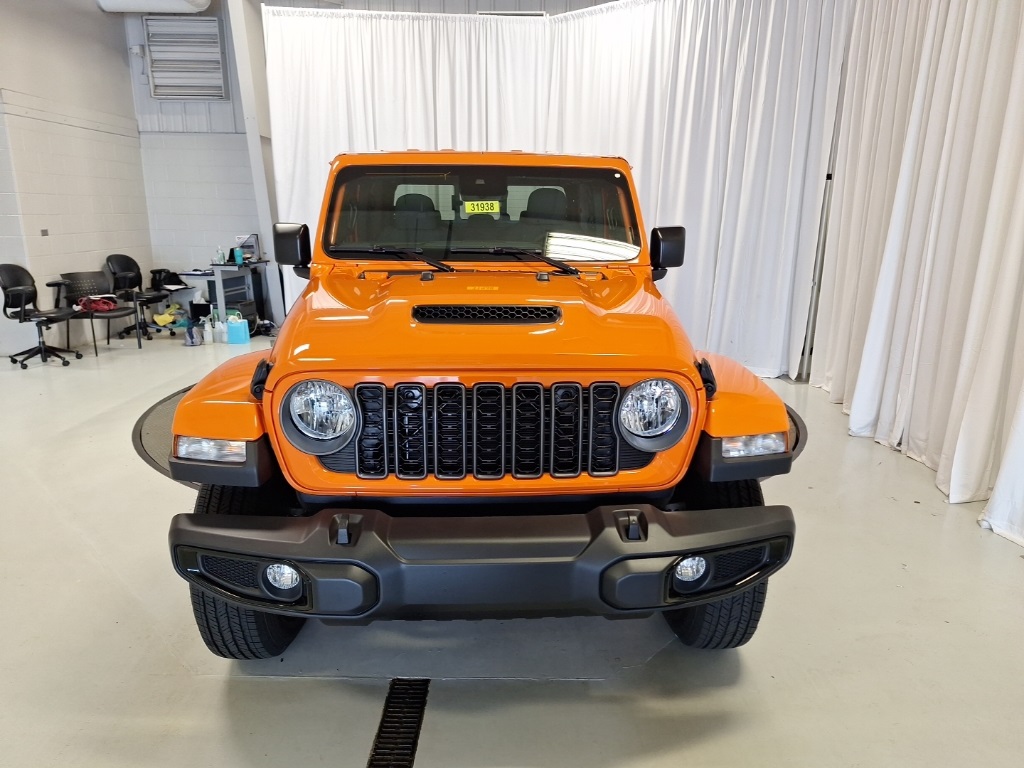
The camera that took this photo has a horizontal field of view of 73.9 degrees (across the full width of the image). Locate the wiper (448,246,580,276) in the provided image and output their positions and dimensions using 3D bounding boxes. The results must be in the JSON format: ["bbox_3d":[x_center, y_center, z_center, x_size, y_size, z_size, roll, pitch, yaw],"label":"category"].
[{"bbox_3d":[0.012,-0.553,3.027,0.565,0.115,0.150,0,14,-3],"label":"wiper"}]

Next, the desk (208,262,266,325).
[{"bbox_3d":[-3.379,-1.089,8.627,0.500,0.870,0.950,0,14,-3],"label":"desk"}]

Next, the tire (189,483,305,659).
[{"bbox_3d":[-0.902,0.549,2.457,0.255,0.800,0.800,0,14,-3],"label":"tire"}]

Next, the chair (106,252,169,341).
[{"bbox_3d":[-4.550,-1.068,8.315,0.640,0.960,0.620,7,15,22],"label":"chair"}]

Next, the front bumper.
[{"bbox_3d":[-0.063,0.453,1.833,1.700,0.280,0.320,0,14,-3],"label":"front bumper"}]

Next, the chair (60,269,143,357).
[{"bbox_3d":[-4.584,-0.807,7.577,0.580,0.830,0.520,9,16,30],"label":"chair"}]

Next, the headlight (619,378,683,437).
[{"bbox_3d":[0.403,0.066,1.981,0.175,0.170,0.090,0,14,-3],"label":"headlight"}]

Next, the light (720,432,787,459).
[{"bbox_3d":[0.714,0.184,2.036,0.210,0.085,0.090,0,14,-3],"label":"light"}]

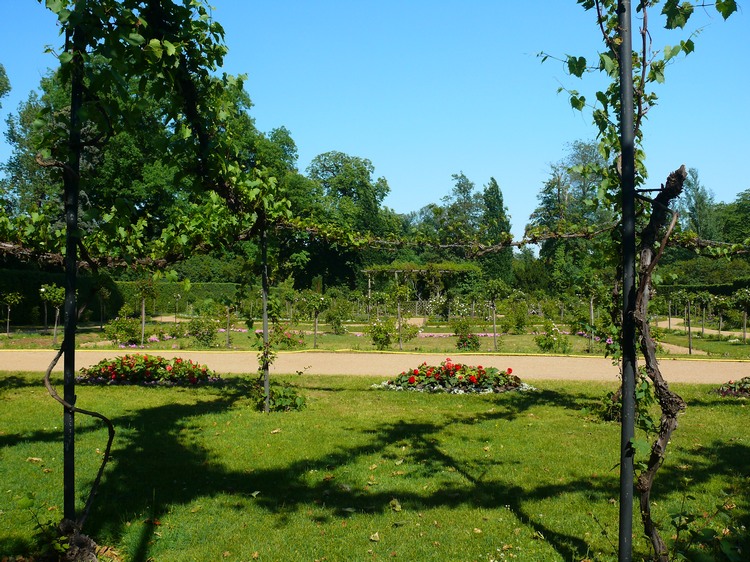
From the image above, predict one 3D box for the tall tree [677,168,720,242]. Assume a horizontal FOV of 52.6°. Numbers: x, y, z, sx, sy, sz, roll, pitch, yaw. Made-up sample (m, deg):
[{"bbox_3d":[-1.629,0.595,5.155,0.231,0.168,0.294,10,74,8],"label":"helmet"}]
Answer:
[{"bbox_3d":[33.079,-4.321,78.000,4.939,14.919,4.939,0,-1,0],"label":"tall tree"}]

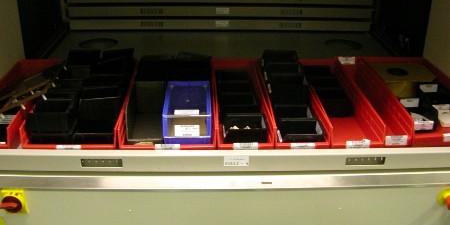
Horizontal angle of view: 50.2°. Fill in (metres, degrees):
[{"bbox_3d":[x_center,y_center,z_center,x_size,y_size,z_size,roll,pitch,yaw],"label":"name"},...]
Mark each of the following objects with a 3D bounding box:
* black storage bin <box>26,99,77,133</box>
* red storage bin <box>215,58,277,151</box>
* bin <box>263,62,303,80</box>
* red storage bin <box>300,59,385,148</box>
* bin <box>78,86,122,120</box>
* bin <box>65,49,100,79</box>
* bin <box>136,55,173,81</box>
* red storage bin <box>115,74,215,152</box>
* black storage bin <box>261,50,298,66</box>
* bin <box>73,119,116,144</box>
[{"bbox_3d":[-0.505,0.013,1.417,0.130,0.077,0.105,0,26,-2],"label":"black storage bin"},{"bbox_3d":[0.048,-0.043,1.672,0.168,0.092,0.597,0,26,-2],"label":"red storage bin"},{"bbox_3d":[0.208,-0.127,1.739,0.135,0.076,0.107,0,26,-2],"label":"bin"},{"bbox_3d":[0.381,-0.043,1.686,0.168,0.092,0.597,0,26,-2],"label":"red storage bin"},{"bbox_3d":[-0.389,-0.030,1.509,0.125,0.077,0.105,0,26,-2],"label":"bin"},{"bbox_3d":[-0.528,-0.175,1.781,0.130,0.080,0.120,0,26,-2],"label":"bin"},{"bbox_3d":[-0.258,-0.153,1.794,0.130,0.080,0.110,0,26,-2],"label":"bin"},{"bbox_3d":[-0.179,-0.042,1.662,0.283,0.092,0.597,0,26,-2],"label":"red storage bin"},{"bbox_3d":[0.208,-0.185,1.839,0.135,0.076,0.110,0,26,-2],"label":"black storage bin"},{"bbox_3d":[-0.388,0.068,1.444,0.125,0.070,0.105,0,26,-2],"label":"bin"}]

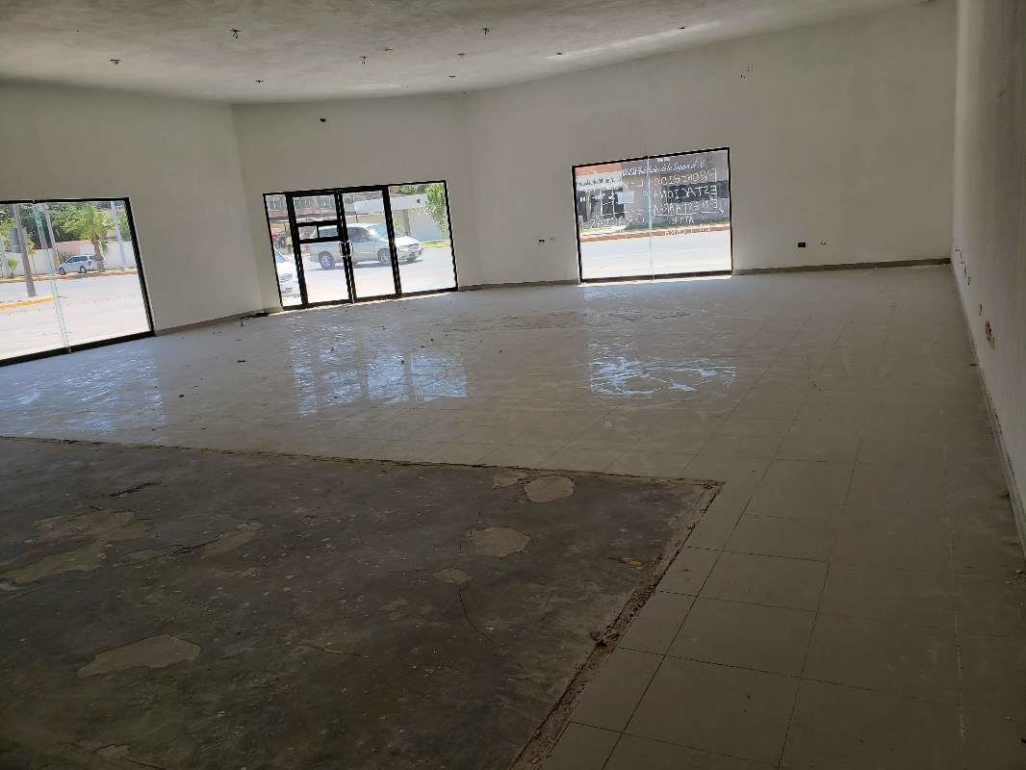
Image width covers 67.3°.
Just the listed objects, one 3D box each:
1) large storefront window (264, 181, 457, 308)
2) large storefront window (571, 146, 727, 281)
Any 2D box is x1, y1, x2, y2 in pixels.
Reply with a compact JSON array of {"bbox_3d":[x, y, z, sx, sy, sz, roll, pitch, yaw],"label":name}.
[{"bbox_3d":[-2.843,-2.709,14.882,3.426,2.164,0.100,-9,12,-15],"label":"large storefront window"},{"bbox_3d":[2.401,-2.884,13.452,2.757,2.092,0.100,0,13,27],"label":"large storefront window"}]

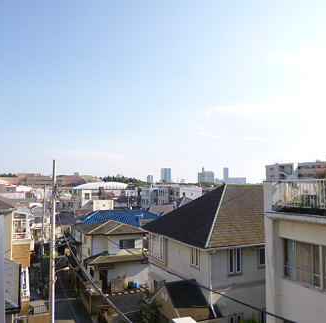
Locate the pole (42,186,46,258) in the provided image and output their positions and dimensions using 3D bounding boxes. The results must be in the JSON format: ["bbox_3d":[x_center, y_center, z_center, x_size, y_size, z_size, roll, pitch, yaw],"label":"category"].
[{"bbox_3d":[-19.670,9.970,49.470,0.350,11.600,0.350,2,-6,-24],"label":"pole"}]

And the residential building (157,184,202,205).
[{"bbox_3d":[4.468,12.207,79.095,10.500,11.000,9.000,2,-6,-24],"label":"residential building"}]

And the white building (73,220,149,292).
[{"bbox_3d":[-6.118,10.108,33.987,6.700,6.900,8.800,2,-6,-24],"label":"white building"}]

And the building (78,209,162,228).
[{"bbox_3d":[-6.090,11.230,47.000,13.200,7.000,8.300,2,-6,-24],"label":"building"}]

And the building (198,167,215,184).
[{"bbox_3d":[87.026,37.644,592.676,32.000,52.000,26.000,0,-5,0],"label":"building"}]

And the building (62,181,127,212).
[{"bbox_3d":[-17.271,11.825,74.269,15.000,11.000,10.000,2,-6,-20],"label":"building"}]

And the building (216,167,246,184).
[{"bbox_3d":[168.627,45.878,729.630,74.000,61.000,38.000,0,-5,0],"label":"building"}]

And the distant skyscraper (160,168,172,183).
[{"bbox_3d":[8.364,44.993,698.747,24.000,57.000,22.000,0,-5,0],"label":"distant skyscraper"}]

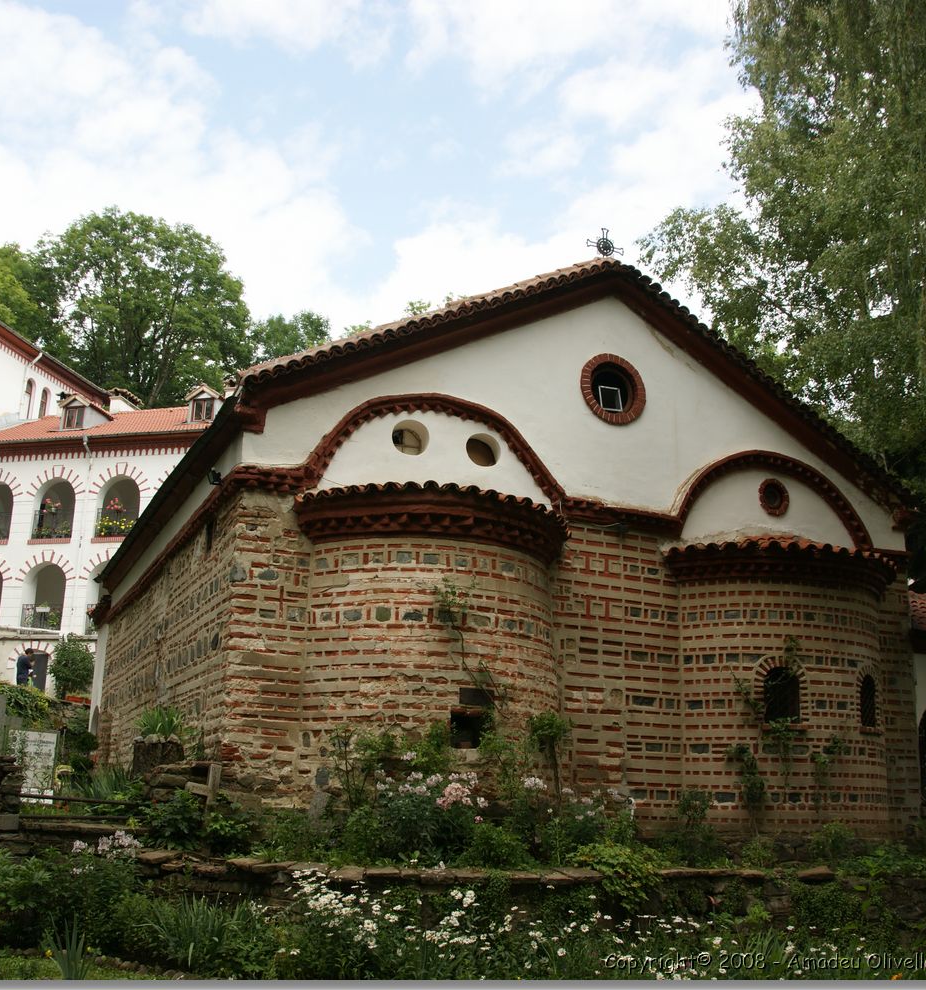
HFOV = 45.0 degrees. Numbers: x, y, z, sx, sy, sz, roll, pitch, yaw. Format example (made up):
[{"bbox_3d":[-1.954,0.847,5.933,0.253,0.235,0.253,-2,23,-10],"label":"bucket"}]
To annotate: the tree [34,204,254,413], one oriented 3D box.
[{"bbox_3d":[-17.042,-8.468,60.000,12.000,14.000,12.000,2,-14,0],"label":"tree"}]

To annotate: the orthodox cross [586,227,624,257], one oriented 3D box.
[{"bbox_3d":[1.916,-3.372,15.019,0.565,0.462,0.060,7,-15,-21],"label":"orthodox cross"}]

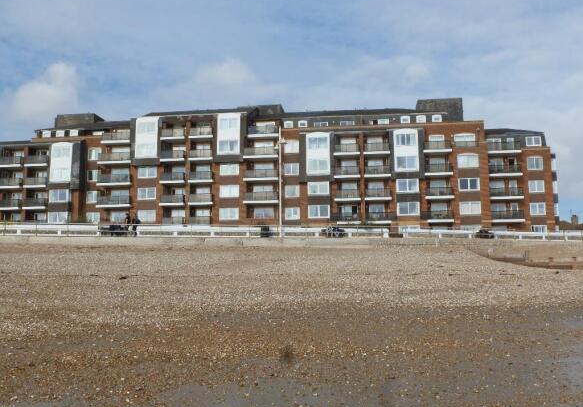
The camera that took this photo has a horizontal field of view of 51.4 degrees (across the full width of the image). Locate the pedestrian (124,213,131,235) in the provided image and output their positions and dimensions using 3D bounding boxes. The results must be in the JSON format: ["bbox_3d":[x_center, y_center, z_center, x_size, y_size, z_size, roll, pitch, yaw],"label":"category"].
[{"bbox_3d":[-12.255,1.622,45.300,0.450,1.720,0.500,1,-8,-10],"label":"pedestrian"}]

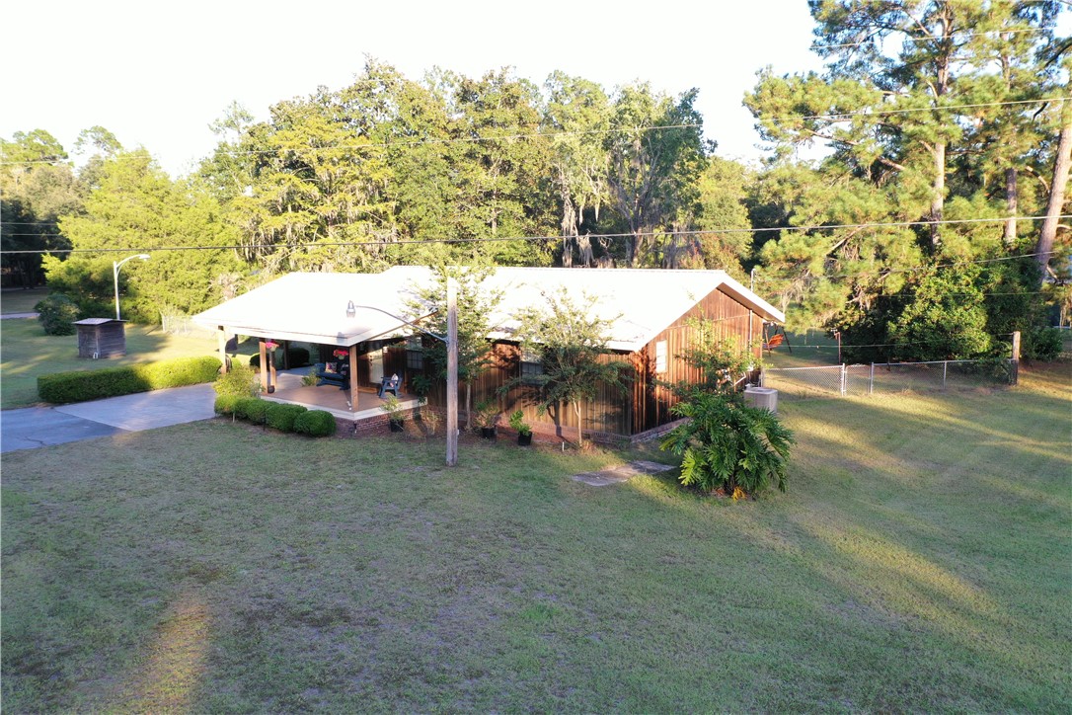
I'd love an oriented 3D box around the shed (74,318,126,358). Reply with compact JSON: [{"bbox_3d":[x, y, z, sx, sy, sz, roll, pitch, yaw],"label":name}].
[{"bbox_3d":[-22.823,-1.057,43.831,2.050,1.980,1.800,4,9,30],"label":"shed"}]

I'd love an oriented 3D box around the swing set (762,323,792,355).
[{"bbox_3d":[12.082,-1.120,43.178,1.400,1.900,2.300,6,10,38],"label":"swing set"}]

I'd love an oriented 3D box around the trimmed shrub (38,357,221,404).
[{"bbox_3d":[-16.047,0.866,33.201,1.261,0.900,6.609,6,10,38],"label":"trimmed shrub"}]

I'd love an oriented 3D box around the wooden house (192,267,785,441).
[{"bbox_3d":[-3.658,-1.057,32.382,22.269,4.793,13.268,6,10,38],"label":"wooden house"}]

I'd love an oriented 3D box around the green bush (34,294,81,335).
[{"bbox_3d":[-32.200,-2.921,55.875,2.700,2.600,2.700,-5,9,-30],"label":"green bush"}]

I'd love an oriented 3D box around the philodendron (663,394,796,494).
[{"bbox_3d":[4.423,1.939,19.135,2.900,2.270,2.750,1,8,13],"label":"philodendron"}]

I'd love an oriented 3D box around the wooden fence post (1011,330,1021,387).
[{"bbox_3d":[19.526,0.026,33.765,0.260,2.220,0.260,6,10,38],"label":"wooden fence post"}]

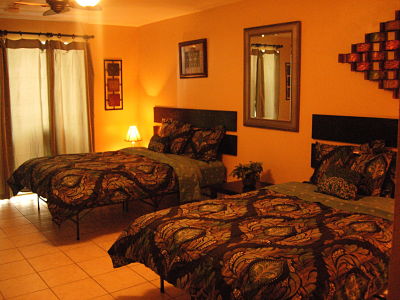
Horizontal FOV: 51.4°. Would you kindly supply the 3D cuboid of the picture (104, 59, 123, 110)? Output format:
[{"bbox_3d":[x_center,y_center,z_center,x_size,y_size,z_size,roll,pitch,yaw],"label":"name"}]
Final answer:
[{"bbox_3d":[-1.328,-0.995,6.447,0.281,0.776,0.027,-6,10,-36],"label":"picture"}]

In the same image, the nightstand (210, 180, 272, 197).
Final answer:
[{"bbox_3d":[0.476,0.625,4.528,0.472,0.435,0.525,-6,10,-36],"label":"nightstand"}]

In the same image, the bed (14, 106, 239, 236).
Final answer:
[{"bbox_3d":[-0.969,0.152,5.096,2.070,1.222,1.905,-6,10,-36],"label":"bed"}]

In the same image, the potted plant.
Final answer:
[{"bbox_3d":[0.485,0.277,4.429,0.270,0.282,0.285,-6,10,-36],"label":"potted plant"}]

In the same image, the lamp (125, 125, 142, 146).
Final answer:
[{"bbox_3d":[-1.014,-0.102,6.355,0.285,0.502,0.285,-6,10,-36],"label":"lamp"}]

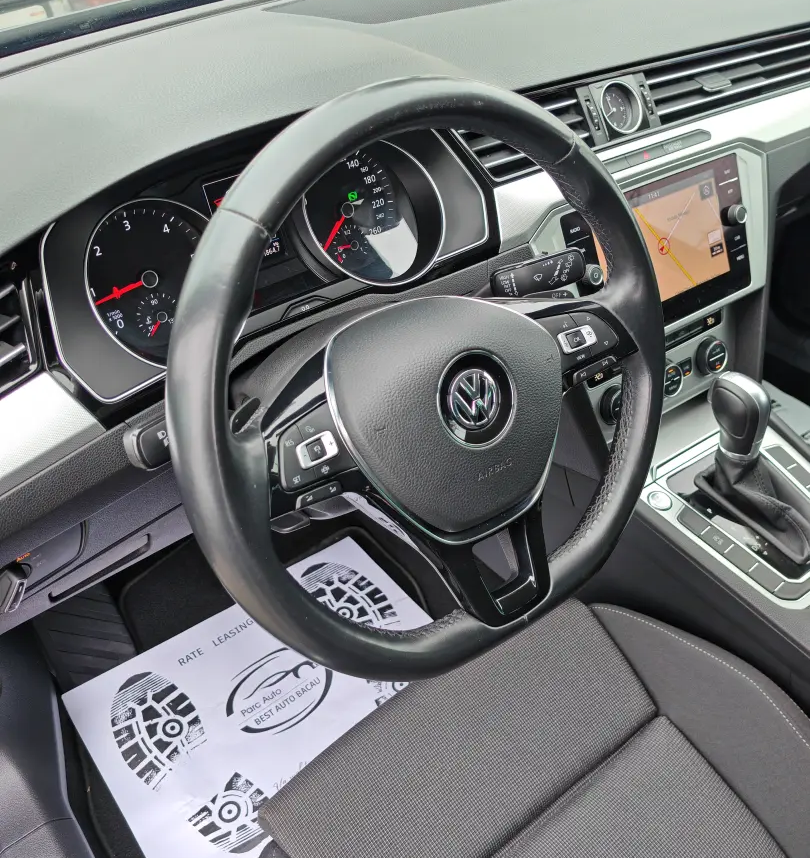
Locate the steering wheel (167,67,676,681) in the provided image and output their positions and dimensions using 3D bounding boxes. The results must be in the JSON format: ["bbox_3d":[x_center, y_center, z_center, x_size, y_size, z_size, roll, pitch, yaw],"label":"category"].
[{"bbox_3d":[0.020,-0.030,0.533,0.370,0.362,0.090,-26,19,-29],"label":"steering wheel"}]

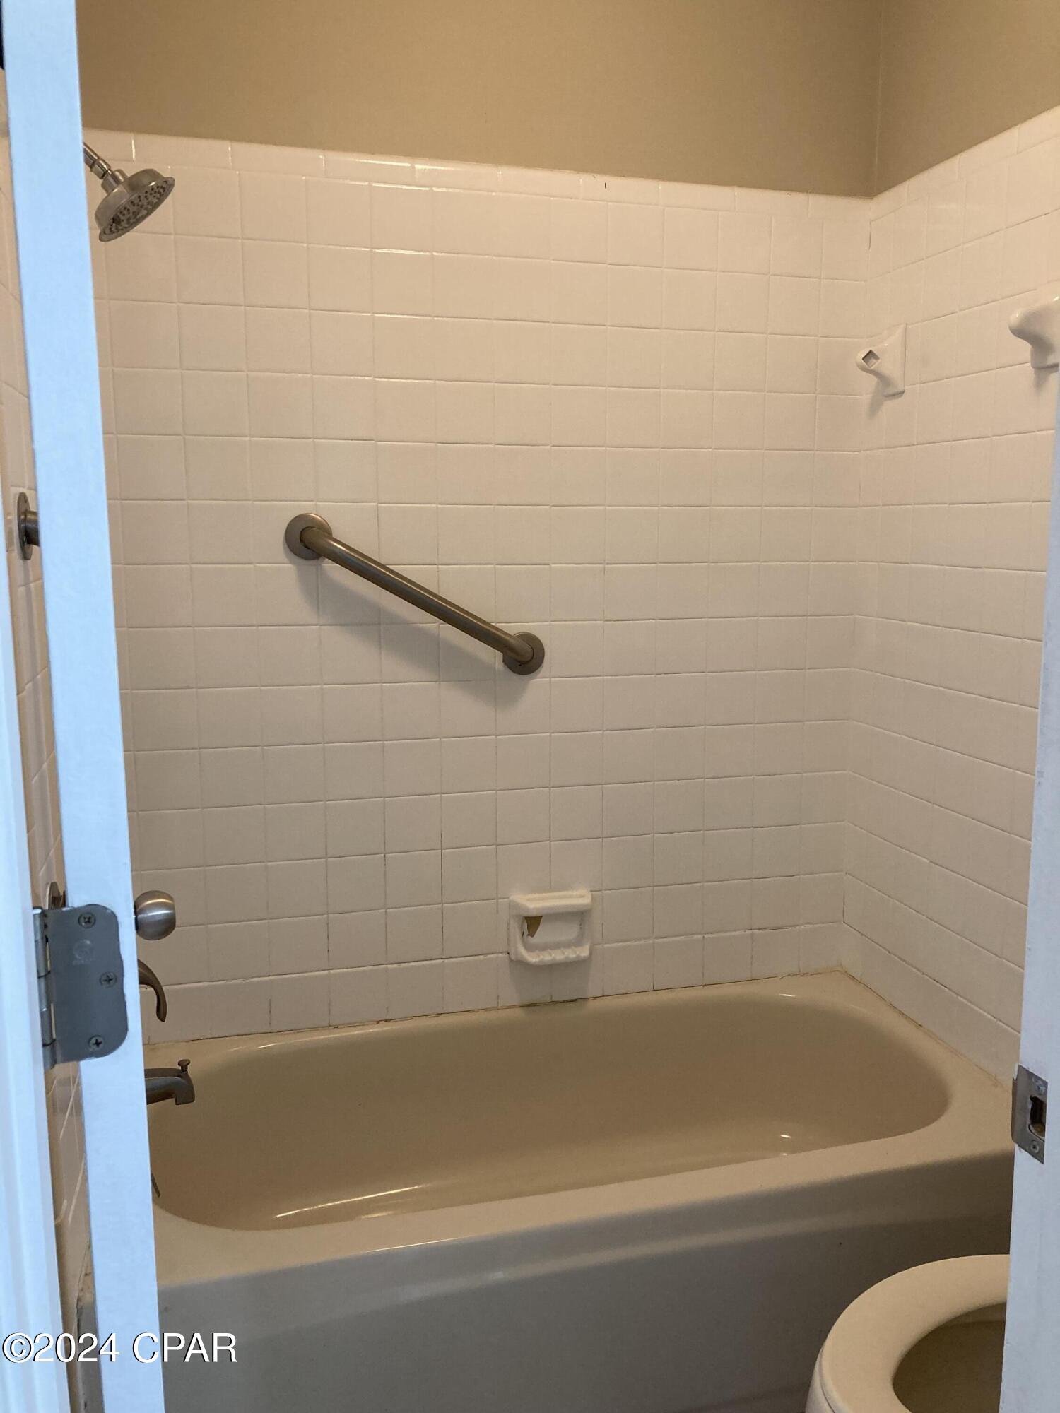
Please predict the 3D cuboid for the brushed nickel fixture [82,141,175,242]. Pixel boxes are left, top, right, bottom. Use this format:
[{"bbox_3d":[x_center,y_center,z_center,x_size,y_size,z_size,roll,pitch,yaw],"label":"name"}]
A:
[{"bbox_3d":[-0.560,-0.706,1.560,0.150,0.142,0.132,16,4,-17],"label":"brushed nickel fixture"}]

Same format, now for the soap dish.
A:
[{"bbox_3d":[0.050,0.439,2.249,0.168,0.131,0.071,-2,9,-15],"label":"soap dish"}]

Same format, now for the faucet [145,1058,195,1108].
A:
[{"bbox_3d":[-0.586,0.579,1.747,0.142,0.069,0.056,-2,9,-15],"label":"faucet"}]

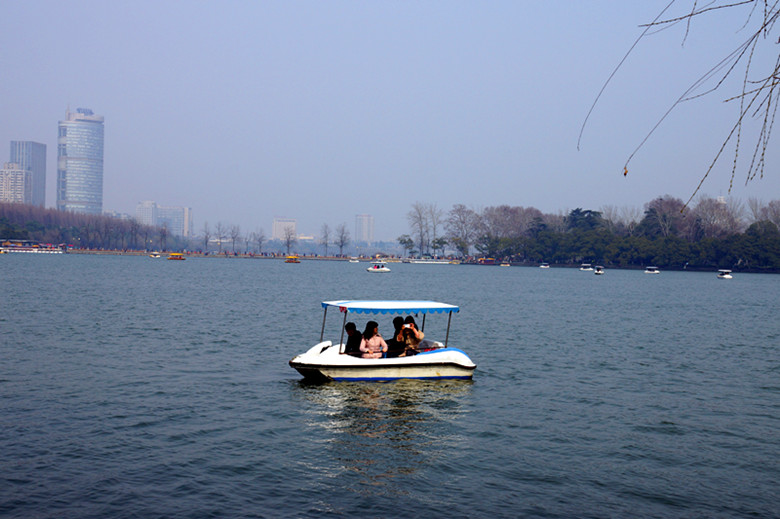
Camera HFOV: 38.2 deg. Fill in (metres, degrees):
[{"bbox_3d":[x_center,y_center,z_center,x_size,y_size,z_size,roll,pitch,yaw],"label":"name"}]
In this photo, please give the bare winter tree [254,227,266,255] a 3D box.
[{"bbox_3d":[-54.634,-7.805,475.000,5.200,12.230,5.200,1,0,0],"label":"bare winter tree"}]

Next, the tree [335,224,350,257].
[{"bbox_3d":[-18.985,-7.794,450.000,6.400,13.990,6.400,1,0,0],"label":"tree"}]

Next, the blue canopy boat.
[{"bbox_3d":[-0.162,1.537,21.500,3.450,1.500,1.600,1,0,-19],"label":"blue canopy boat"}]

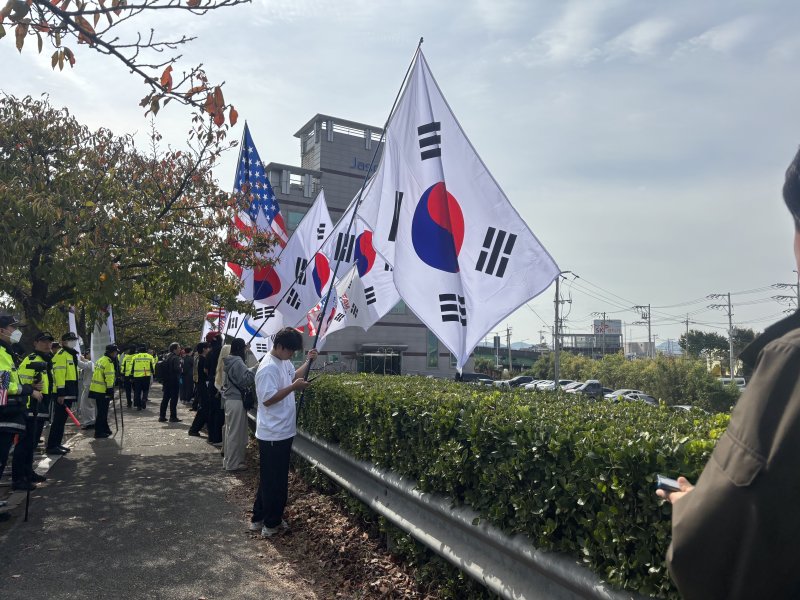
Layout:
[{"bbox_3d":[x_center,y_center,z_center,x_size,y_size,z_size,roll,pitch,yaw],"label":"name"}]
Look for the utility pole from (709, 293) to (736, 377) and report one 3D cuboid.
[{"bbox_3d":[37.214,5.115,69.355,2.610,11.850,0.600,2,-5,-6],"label":"utility pole"}]

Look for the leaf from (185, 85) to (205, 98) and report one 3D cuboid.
[{"bbox_3d":[-0.785,-0.798,2.300,0.075,0.045,0.045,1,-5,0],"label":"leaf"}]

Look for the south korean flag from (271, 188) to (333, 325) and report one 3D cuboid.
[{"bbox_3d":[-1.476,-0.628,9.100,0.950,1.950,0.600,2,-5,-18],"label":"south korean flag"}]

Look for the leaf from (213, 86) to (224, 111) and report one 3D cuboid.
[{"bbox_3d":[-0.740,-0.822,2.450,0.048,0.098,0.030,2,-6,-17],"label":"leaf"}]

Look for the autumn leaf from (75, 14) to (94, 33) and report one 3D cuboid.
[{"bbox_3d":[-1.076,-0.942,2.050,0.066,0.068,0.035,3,-6,-27],"label":"autumn leaf"}]

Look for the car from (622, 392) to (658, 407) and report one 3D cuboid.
[{"bbox_3d":[19.169,8.116,47.500,4.650,1.450,1.840,5,-6,-38],"label":"car"}]

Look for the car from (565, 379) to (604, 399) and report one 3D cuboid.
[{"bbox_3d":[18.522,9.057,60.000,4.700,1.750,1.880,5,-6,-38],"label":"car"}]

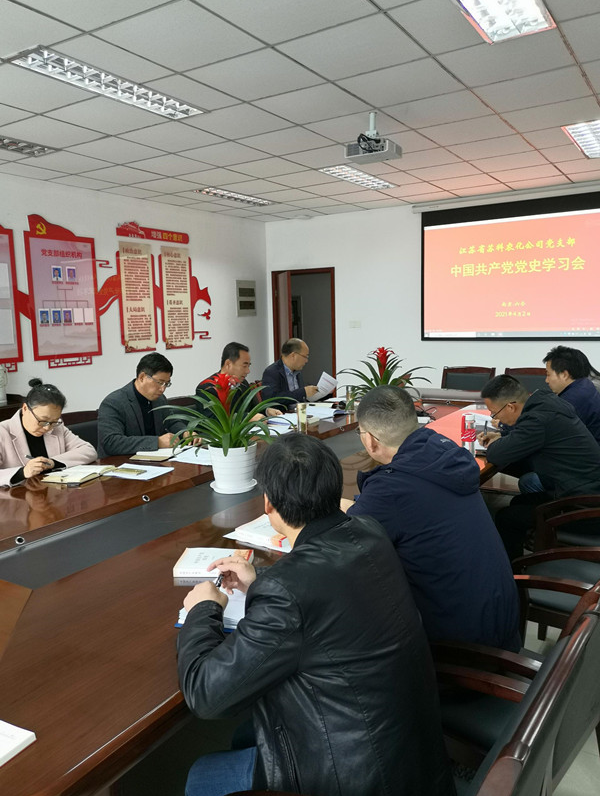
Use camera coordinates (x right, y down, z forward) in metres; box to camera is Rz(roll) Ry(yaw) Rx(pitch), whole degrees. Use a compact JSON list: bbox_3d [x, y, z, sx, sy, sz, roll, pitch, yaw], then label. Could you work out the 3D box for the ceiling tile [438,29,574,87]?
[{"bbox_3d":[1.093,-1.782,3.275,0.600,0.020,0.600,3,9,32],"label":"ceiling tile"}]

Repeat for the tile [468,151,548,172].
[{"bbox_3d":[1.881,-2.127,5.605,0.600,0.020,0.600,4,9,32],"label":"tile"}]

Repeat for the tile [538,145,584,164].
[{"bbox_3d":[2.264,-2.098,5.351,0.295,0.020,0.595,3,9,32],"label":"tile"}]

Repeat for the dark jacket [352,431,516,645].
[{"bbox_3d":[0.379,0.428,1.993,0.610,0.680,0.530,4,10,38],"label":"dark jacket"}]

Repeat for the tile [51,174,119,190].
[{"bbox_3d":[-2.040,-2.064,5.981,0.391,0.020,0.595,3,9,32],"label":"tile"}]

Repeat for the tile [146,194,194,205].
[{"bbox_3d":[-1.389,-2.231,6.981,0.396,0.020,0.600,4,9,32],"label":"tile"}]

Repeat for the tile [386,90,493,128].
[{"bbox_3d":[0.917,-1.899,4.120,0.595,0.020,0.595,3,9,32],"label":"tile"}]

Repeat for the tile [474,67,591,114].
[{"bbox_3d":[1.424,-1.870,3.801,0.595,0.020,0.595,3,9,32],"label":"tile"}]

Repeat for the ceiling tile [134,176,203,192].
[{"bbox_3d":[-1.300,-2.122,6.220,0.600,0.020,0.600,3,9,32],"label":"ceiling tile"}]

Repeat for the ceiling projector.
[{"bbox_3d":[0.482,-1.739,4.127,0.310,0.285,0.255,3,9,30],"label":"ceiling projector"}]

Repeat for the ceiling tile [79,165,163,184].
[{"bbox_3d":[-1.611,-2.041,5.704,0.595,0.020,0.595,3,9,32],"label":"ceiling tile"}]

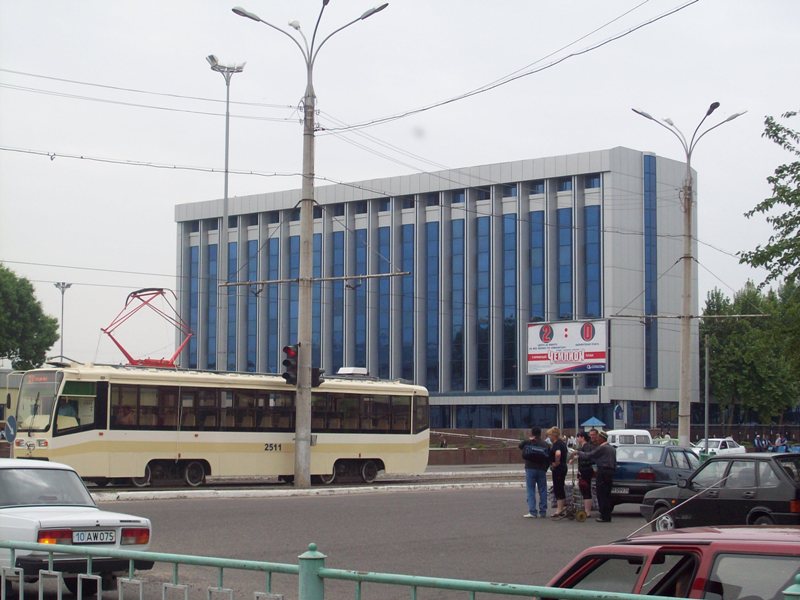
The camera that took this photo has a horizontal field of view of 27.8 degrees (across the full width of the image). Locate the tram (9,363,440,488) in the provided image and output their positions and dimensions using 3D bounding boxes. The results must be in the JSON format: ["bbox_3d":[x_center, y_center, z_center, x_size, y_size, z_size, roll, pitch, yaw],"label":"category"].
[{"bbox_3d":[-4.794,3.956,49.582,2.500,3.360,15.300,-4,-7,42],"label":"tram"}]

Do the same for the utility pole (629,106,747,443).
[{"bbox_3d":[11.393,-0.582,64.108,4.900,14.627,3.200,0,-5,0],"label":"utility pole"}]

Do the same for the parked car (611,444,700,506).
[{"bbox_3d":[5.334,3.755,34.105,1.680,1.390,4.480,-2,-6,26],"label":"parked car"}]

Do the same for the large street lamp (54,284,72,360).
[{"bbox_3d":[-39.644,7.856,190.023,2.100,19.916,2.100,0,-5,0],"label":"large street lamp"}]

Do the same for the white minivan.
[{"bbox_3d":[12.122,8.119,89.139,3.500,1.880,1.420,1,-5,-8],"label":"white minivan"}]

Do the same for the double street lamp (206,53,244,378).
[{"bbox_3d":[-9.334,-2.307,86.535,2.000,22.030,2.000,0,-5,0],"label":"double street lamp"}]

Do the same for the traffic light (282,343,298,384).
[{"bbox_3d":[-3.160,1.880,46.815,0.380,1.158,0.360,-3,-6,35],"label":"traffic light"}]

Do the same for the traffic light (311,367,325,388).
[{"bbox_3d":[-2.396,2.265,46.982,0.340,0.610,0.320,2,-5,-18],"label":"traffic light"}]

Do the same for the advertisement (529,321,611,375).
[{"bbox_3d":[10.316,2.956,99.634,6.200,3.200,0.350,-4,-7,41],"label":"advertisement"}]

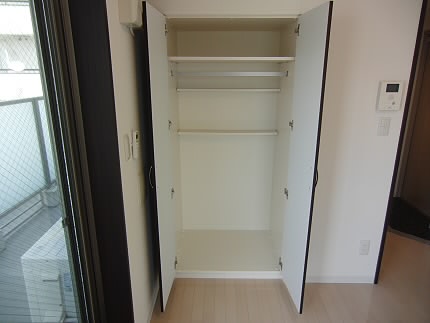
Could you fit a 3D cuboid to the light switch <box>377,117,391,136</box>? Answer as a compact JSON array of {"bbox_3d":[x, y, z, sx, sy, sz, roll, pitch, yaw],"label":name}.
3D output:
[{"bbox_3d":[1.078,-0.221,1.904,0.070,0.120,0.012,0,16,0],"label":"light switch"}]

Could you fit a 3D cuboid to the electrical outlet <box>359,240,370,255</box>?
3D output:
[{"bbox_3d":[1.070,0.616,2.138,0.070,0.120,0.011,0,16,0],"label":"electrical outlet"}]

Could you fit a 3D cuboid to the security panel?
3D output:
[{"bbox_3d":[1.078,-0.406,1.843,0.132,0.182,0.030,0,16,0],"label":"security panel"}]

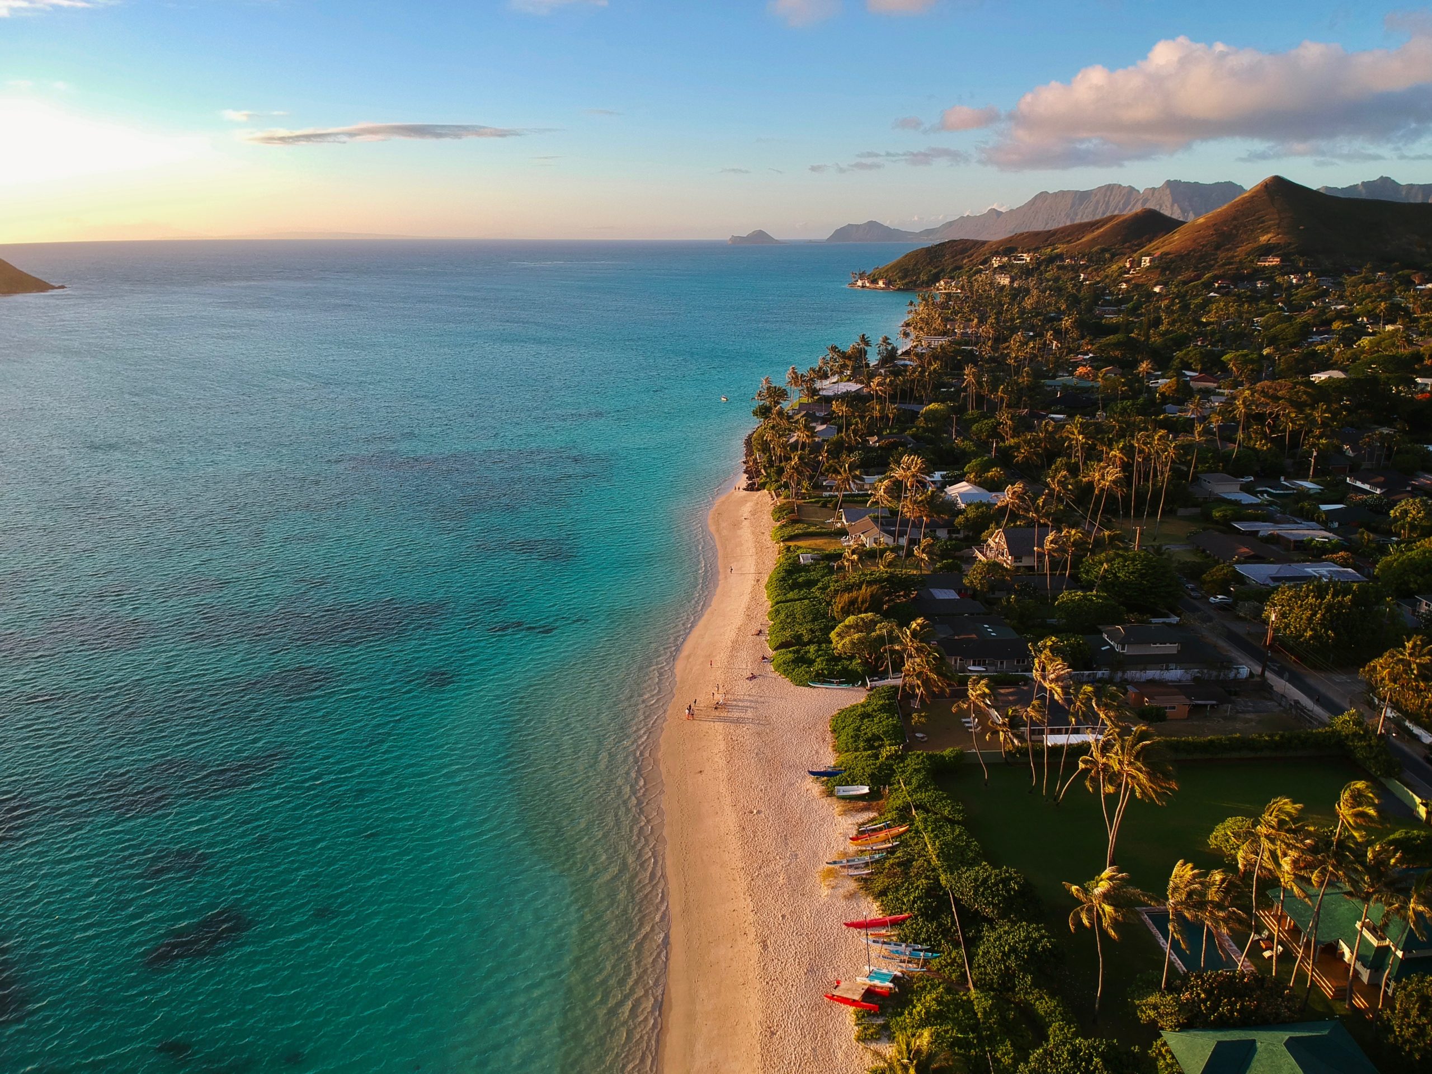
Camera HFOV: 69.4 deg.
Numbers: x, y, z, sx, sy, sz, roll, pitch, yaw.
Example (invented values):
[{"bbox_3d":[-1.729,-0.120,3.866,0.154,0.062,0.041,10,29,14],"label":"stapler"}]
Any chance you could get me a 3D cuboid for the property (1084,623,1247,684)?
[{"bbox_3d":[69.630,16.916,166.011,22.440,6.900,15.312,-1,16,-3],"label":"property"}]

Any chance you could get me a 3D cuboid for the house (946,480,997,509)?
[{"bbox_3d":[64.680,-10.097,260.982,10.560,5.800,17.160,-1,16,-3],"label":"house"}]

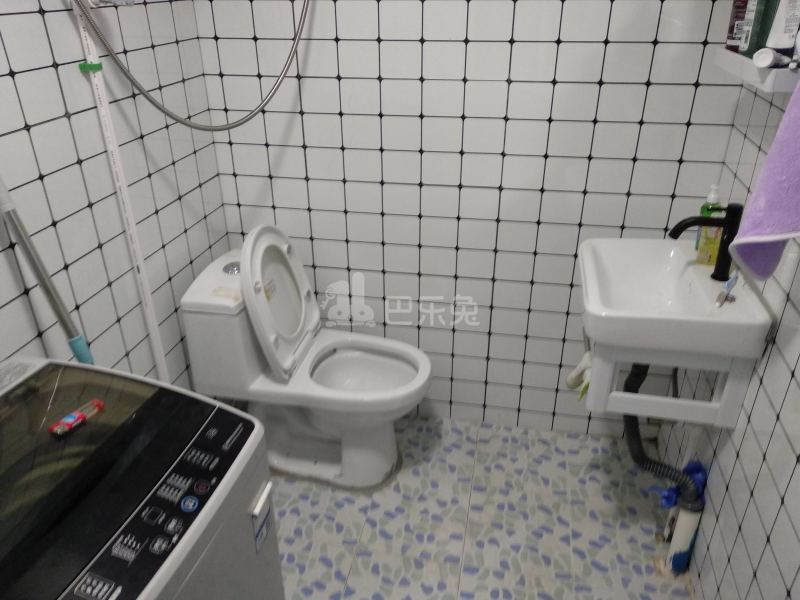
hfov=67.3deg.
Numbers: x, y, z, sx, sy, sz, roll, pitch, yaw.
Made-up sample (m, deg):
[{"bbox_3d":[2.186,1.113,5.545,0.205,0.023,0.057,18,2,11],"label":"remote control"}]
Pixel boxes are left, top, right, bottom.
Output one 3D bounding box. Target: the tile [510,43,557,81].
[{"bbox_3d":[0.357,-0.636,1.607,0.118,0.098,0.010,5,28,10],"label":"tile"}]

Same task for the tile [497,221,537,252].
[{"bbox_3d":[0.361,-0.194,1.848,0.119,0.099,0.010,5,28,10],"label":"tile"}]

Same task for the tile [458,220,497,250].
[{"bbox_3d":[0.242,-0.203,1.855,0.117,0.098,0.010,5,28,10],"label":"tile"}]

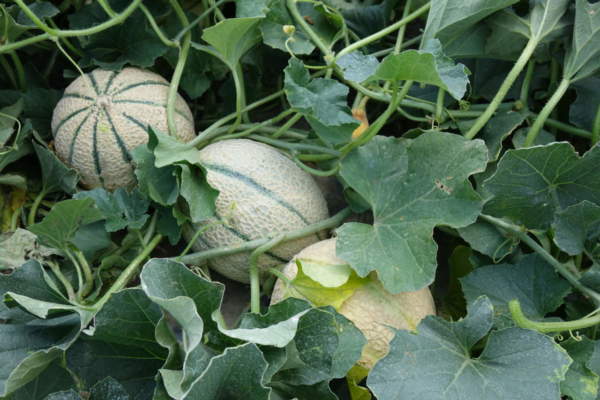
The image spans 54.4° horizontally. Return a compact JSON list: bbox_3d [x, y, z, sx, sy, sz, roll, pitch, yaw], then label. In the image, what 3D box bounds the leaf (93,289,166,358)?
[{"bbox_3d":[-0.155,0.111,0.530,0.070,0.032,0.058,0,48,0],"label":"leaf"}]

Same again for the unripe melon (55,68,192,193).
[{"bbox_3d":[-0.195,-0.078,0.645,0.155,0.143,0.152,-8,55,9],"label":"unripe melon"}]

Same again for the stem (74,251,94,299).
[{"bbox_3d":[-0.218,0.075,0.585,0.015,0.059,0.015,13,30,0],"label":"stem"}]

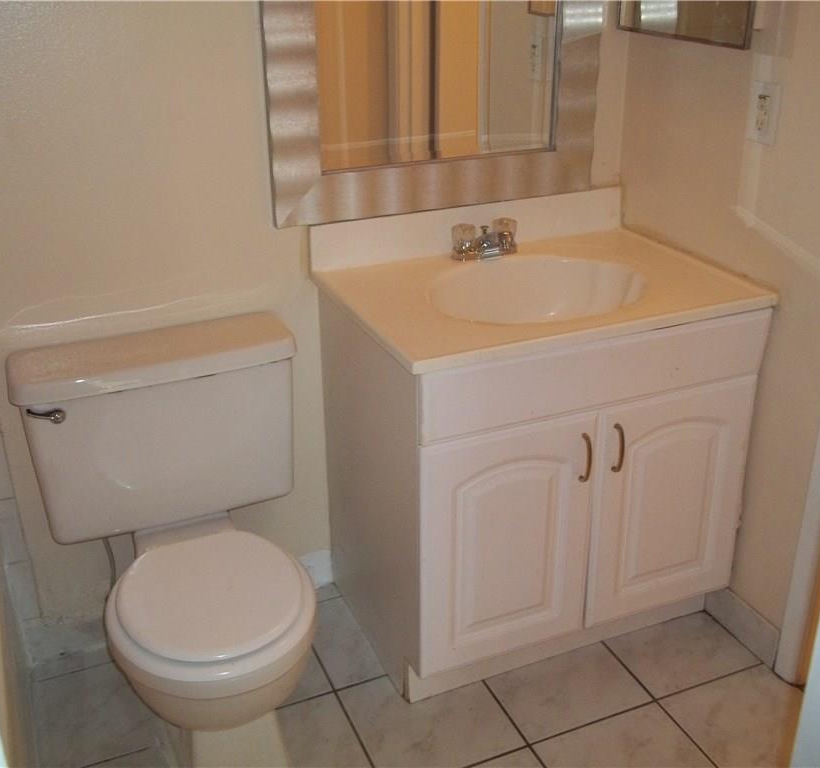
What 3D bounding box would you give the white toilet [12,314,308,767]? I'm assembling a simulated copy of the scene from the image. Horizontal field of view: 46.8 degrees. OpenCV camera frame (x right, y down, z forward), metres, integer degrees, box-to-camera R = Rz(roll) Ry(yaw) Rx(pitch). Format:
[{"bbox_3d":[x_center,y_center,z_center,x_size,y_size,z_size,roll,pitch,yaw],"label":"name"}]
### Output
[{"bbox_3d":[-0.404,0.371,1.829,0.530,0.760,0.675,-11,26,-21],"label":"white toilet"}]

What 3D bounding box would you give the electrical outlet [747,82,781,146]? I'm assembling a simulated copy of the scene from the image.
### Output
[{"bbox_3d":[0.680,-0.522,1.827,0.010,0.115,0.074,-11,26,-21],"label":"electrical outlet"}]

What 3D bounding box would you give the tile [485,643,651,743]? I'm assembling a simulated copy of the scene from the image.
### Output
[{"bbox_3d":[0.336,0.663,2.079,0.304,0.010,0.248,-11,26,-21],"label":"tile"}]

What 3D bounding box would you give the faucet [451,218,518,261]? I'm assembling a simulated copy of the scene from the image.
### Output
[{"bbox_3d":[0.179,-0.321,2.113,0.155,0.076,0.105,-11,26,-21],"label":"faucet"}]

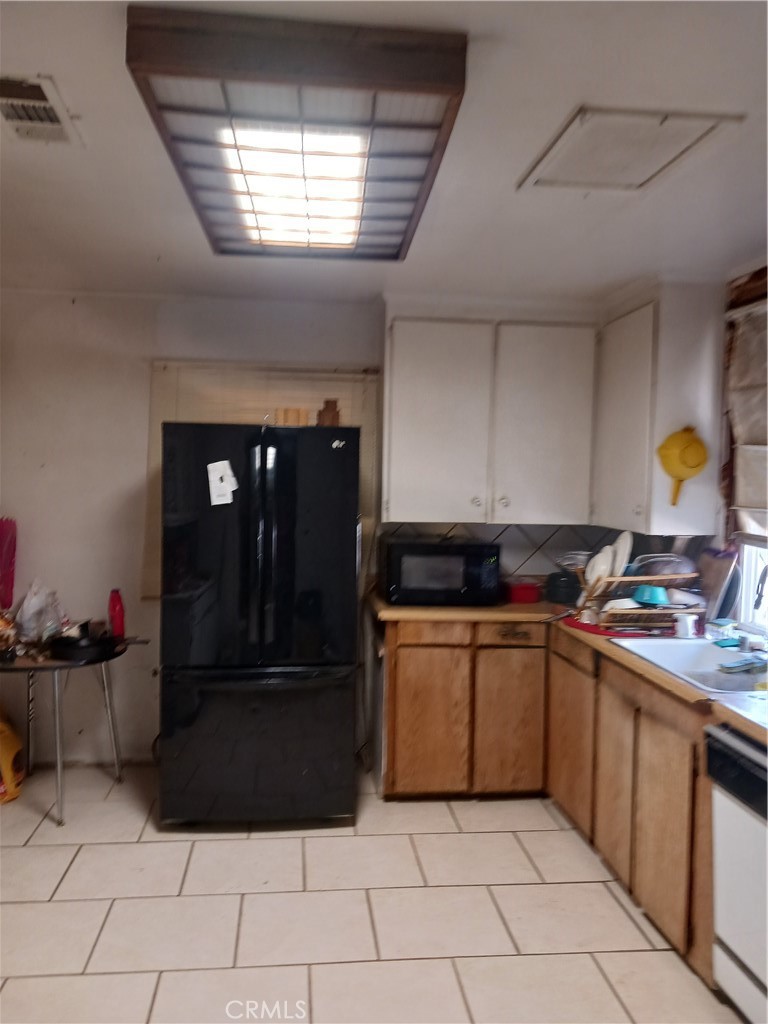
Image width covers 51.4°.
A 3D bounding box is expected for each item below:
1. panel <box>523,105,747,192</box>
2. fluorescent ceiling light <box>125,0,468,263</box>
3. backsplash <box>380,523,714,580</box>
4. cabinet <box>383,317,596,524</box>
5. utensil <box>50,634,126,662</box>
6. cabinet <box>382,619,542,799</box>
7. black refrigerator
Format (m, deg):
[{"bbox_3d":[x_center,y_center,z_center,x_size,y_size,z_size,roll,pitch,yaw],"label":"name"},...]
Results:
[{"bbox_3d":[0.669,-1.025,2.282,0.410,0.022,0.560,1,2,-6],"label":"panel"},{"bbox_3d":[-0.223,-0.988,2.321,0.704,0.119,1.365,1,2,-4],"label":"fluorescent ceiling light"},{"bbox_3d":[0.673,0.214,4.368,1.405,0.320,0.030,1,2,-6],"label":"backsplash"},{"bbox_3d":[0.525,-0.454,4.181,1.089,1.016,0.314,1,2,-6],"label":"cabinet"},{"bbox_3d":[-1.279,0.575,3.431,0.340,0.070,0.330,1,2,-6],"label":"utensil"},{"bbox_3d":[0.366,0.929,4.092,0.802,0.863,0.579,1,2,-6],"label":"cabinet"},{"bbox_3d":[-0.567,0.487,3.787,0.834,1.740,0.830,1,2,-6],"label":"black refrigerator"}]

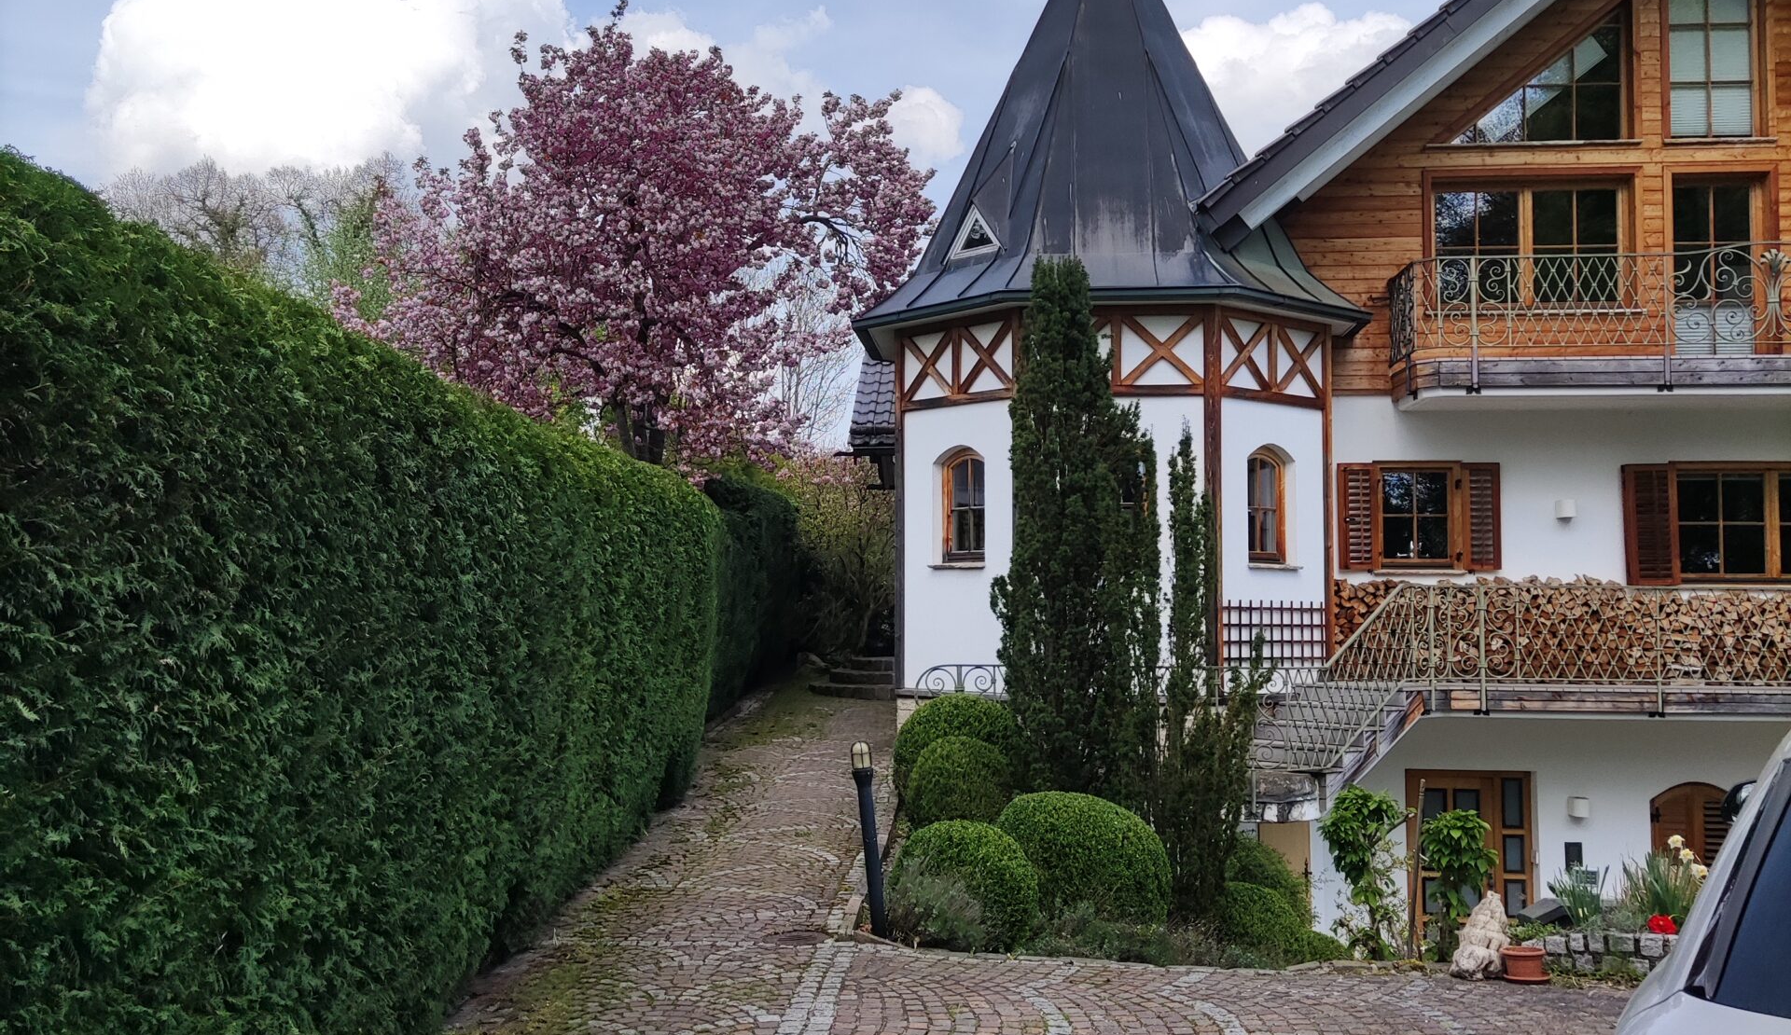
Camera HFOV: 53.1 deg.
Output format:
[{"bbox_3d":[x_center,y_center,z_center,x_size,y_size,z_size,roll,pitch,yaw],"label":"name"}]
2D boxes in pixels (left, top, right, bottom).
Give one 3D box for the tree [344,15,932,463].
[{"bbox_3d":[-3.003,-2.192,20.810,6.900,7.400,6.600,0,-3,-8],"label":"tree"}]

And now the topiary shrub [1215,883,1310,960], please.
[{"bbox_3d":[1.972,2.263,9.787,0.620,0.500,0.620,-1,-3,11],"label":"topiary shrub"}]

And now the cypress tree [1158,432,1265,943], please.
[{"bbox_3d":[1.827,0.908,10.226,0.650,2.880,0.620,-1,-3,10],"label":"cypress tree"}]

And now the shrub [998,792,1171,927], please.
[{"bbox_3d":[1.040,1.898,9.880,0.950,0.760,0.920,0,-3,6],"label":"shrub"}]

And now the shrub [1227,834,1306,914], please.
[{"bbox_3d":[2.194,2.269,10.883,0.700,0.650,0.700,-1,-3,11],"label":"shrub"}]

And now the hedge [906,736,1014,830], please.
[{"bbox_3d":[0.398,1.675,11.083,0.670,0.660,0.660,0,-3,2],"label":"hedge"}]

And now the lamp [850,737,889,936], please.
[{"bbox_3d":[-0.124,1.646,9.174,0.110,1.030,0.110,-5,-3,-2],"label":"lamp"}]

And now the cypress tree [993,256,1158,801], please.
[{"bbox_3d":[1.184,0.210,11.701,1.050,3.850,1.000,0,-3,6],"label":"cypress tree"}]

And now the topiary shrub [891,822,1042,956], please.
[{"bbox_3d":[0.371,1.925,9.484,0.800,0.640,0.780,0,-3,2],"label":"topiary shrub"}]

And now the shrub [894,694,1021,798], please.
[{"bbox_3d":[0.432,1.621,12.380,0.880,0.780,0.860,0,-3,2],"label":"shrub"}]

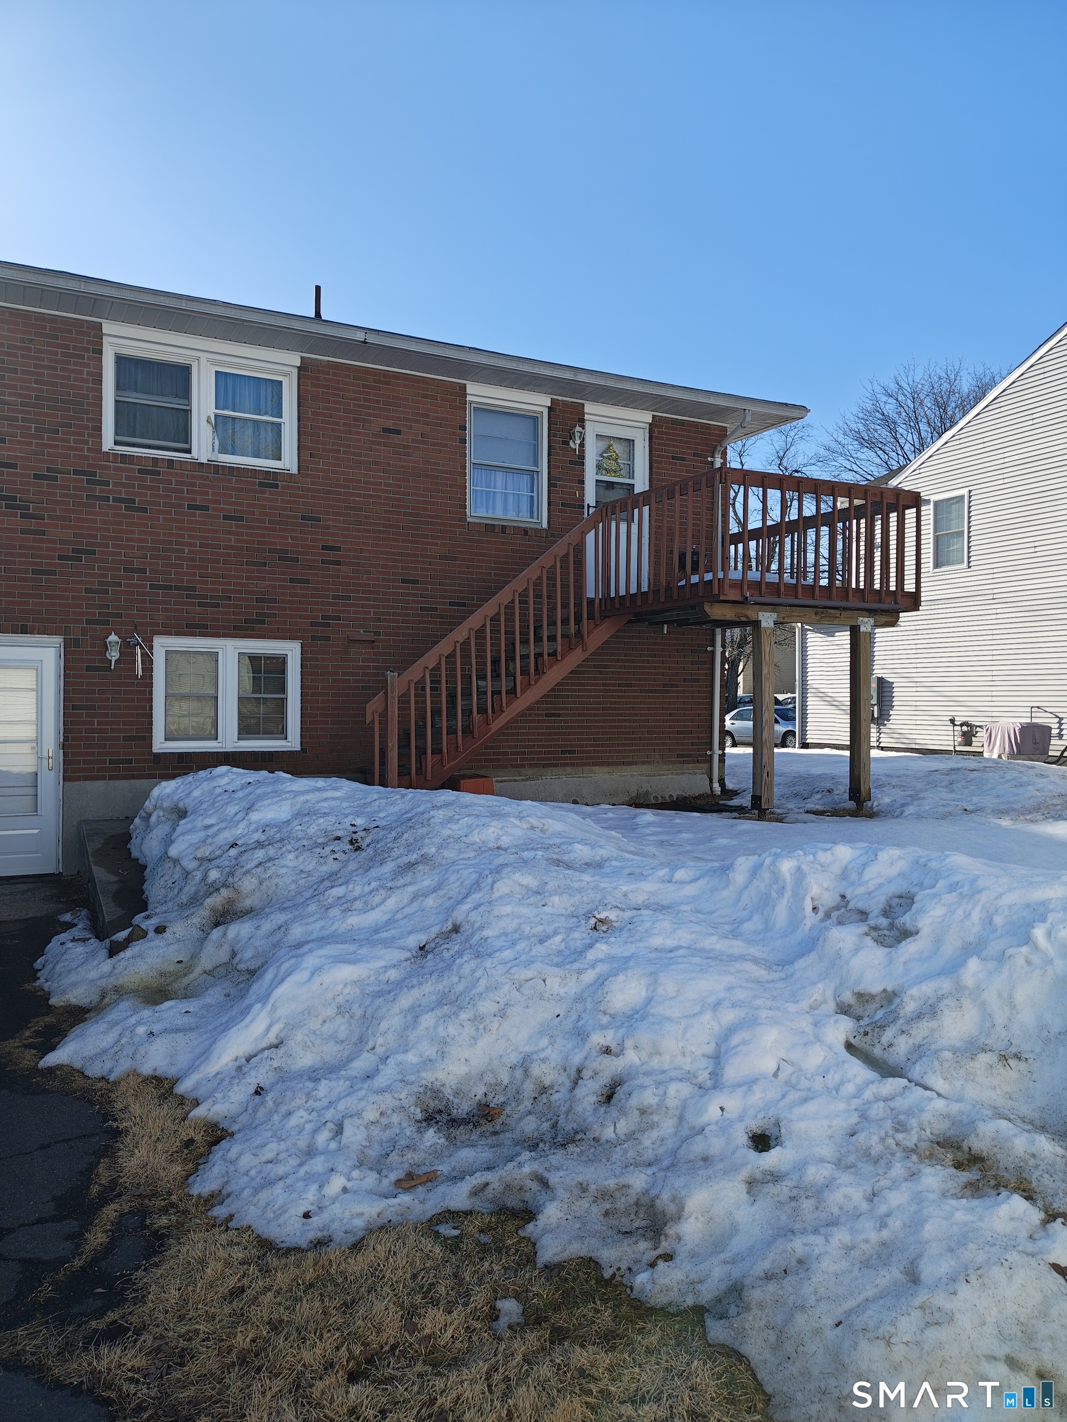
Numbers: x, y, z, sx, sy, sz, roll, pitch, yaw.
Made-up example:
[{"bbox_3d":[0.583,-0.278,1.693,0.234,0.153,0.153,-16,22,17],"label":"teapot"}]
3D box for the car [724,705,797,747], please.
[{"bbox_3d":[7.850,0.570,33.400,1.740,1.430,4.600,0,1,-38],"label":"car"}]

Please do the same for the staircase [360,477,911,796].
[{"bbox_3d":[0.882,-0.574,10.074,4.930,3.060,2.920,0,1,-27],"label":"staircase"}]

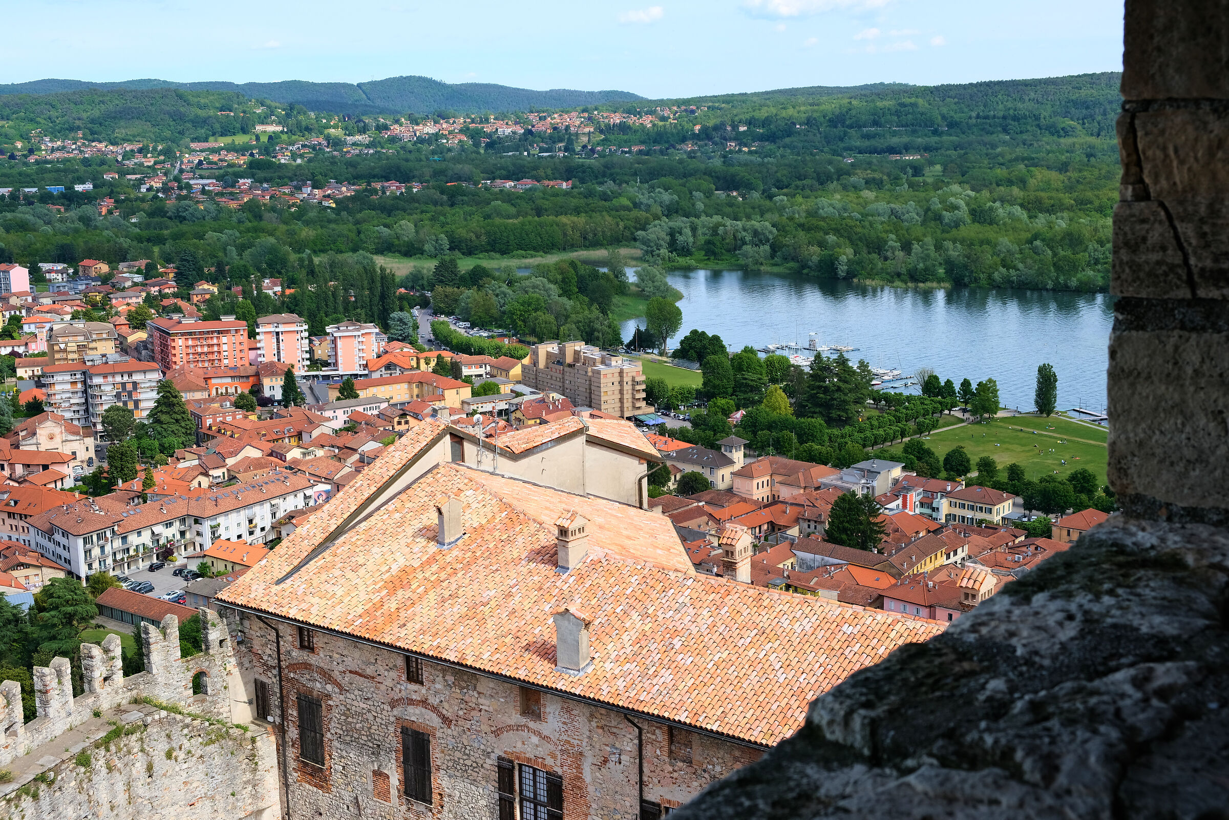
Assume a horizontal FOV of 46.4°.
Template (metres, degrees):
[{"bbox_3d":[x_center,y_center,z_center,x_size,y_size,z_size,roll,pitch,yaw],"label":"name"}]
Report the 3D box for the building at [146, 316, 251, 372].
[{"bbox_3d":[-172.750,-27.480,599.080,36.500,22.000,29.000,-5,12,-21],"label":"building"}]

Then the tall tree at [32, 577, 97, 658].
[{"bbox_3d":[-100.810,39.360,262.660,12.000,17.000,12.000,-5,12,-20],"label":"tall tree"}]

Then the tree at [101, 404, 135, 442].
[{"bbox_3d":[-157.690,5.480,455.530,10.900,13.800,10.900,-1,12,0],"label":"tree"}]

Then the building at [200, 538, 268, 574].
[{"bbox_3d":[-81.790,33.420,317.200,16.500,7.400,9.200,7,13,33],"label":"building"}]

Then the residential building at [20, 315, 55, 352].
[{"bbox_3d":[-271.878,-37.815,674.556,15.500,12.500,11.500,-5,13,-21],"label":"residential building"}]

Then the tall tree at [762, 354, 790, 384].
[{"bbox_3d":[62.390,-14.510,550.770,10.500,13.000,10.500,-1,12,0],"label":"tall tree"}]

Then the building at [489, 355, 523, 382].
[{"bbox_3d":[-41.383,-16.588,579.234,11.200,8.600,17.200,-8,14,-31],"label":"building"}]

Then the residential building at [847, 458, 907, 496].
[{"bbox_3d":[68.540,19.020,376.700,10.400,9.300,13.200,9,14,40],"label":"residential building"}]

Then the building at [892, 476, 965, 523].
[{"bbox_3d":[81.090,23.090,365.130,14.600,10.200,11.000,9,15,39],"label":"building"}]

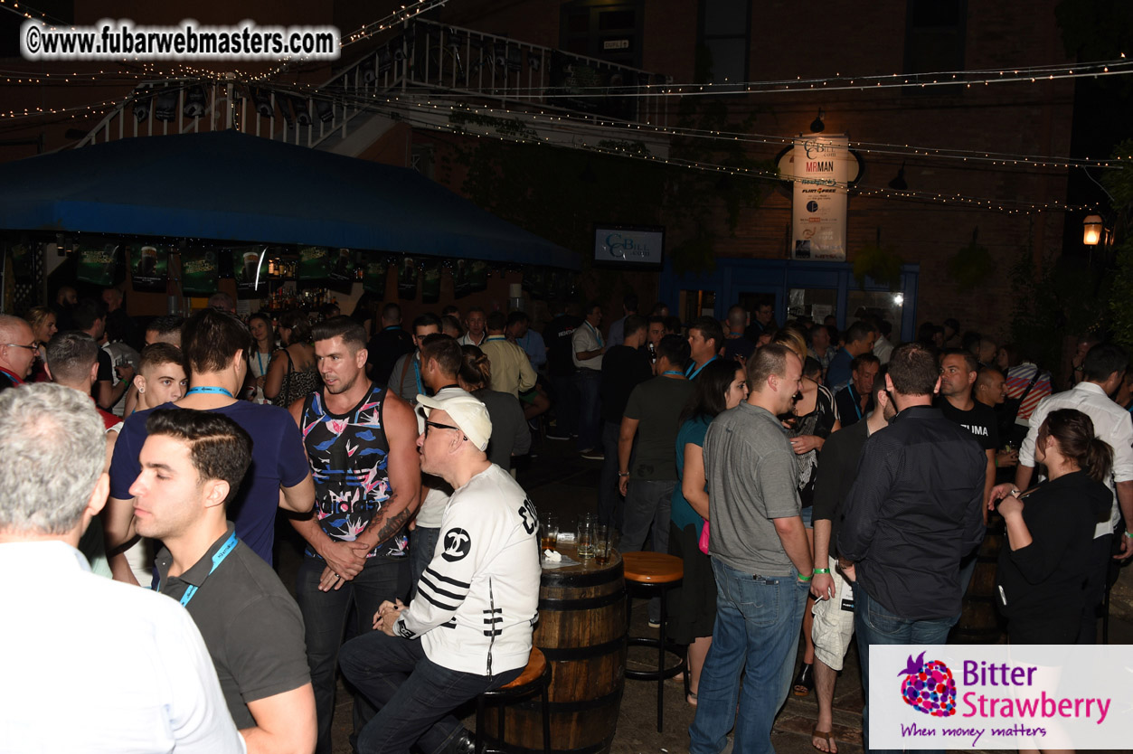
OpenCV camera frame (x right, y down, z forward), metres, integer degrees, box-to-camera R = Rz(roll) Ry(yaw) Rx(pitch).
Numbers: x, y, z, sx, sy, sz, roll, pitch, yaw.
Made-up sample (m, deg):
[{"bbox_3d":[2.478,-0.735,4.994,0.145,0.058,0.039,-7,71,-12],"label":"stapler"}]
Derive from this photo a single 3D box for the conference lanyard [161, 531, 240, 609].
[{"bbox_3d":[-0.672,0.444,1.580,0.180,0.340,0.170,-1,7,-35],"label":"conference lanyard"}]

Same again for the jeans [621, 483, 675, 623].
[{"bbox_3d":[0.483,1.016,5.188,0.400,0.950,0.300,3,5,8],"label":"jeans"}]

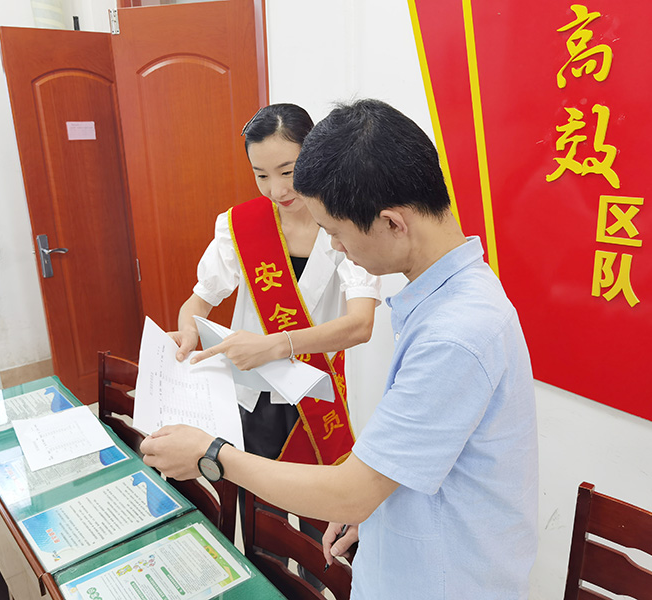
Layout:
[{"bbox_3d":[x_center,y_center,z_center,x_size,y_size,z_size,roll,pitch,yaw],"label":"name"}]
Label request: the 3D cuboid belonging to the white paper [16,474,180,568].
[{"bbox_3d":[-0.508,0.485,1.356,0.297,0.005,0.210,-15,22,-39],"label":"white paper"}]

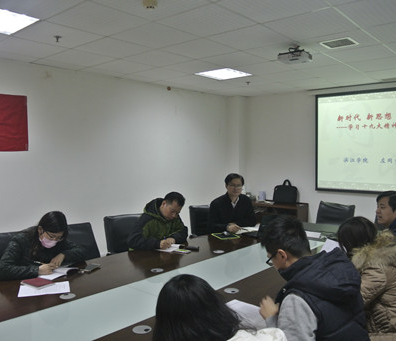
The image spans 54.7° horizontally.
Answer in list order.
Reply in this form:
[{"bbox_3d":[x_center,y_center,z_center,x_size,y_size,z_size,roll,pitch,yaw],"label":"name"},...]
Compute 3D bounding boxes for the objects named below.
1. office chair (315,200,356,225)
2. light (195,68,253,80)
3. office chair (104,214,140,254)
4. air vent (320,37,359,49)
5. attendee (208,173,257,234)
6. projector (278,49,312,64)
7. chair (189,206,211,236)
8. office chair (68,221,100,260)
[{"bbox_3d":[1.513,0.901,4.666,0.620,0.940,0.580,-2,4,-33],"label":"office chair"},{"bbox_3d":[0.353,-1.332,5.186,0.600,0.070,0.600,3,5,41],"label":"light"},{"bbox_3d":[-0.568,0.954,3.825,0.580,0.945,0.620,-2,4,-35],"label":"office chair"},{"bbox_3d":[1.361,-1.216,3.678,0.285,0.020,0.280,3,4,41],"label":"air vent"},{"bbox_3d":[0.428,0.718,4.351,0.560,1.340,0.700,-1,3,-19],"label":"attendee"},{"bbox_3d":[0.936,-1.085,3.674,0.285,0.105,0.220,3,4,41],"label":"projector"},{"bbox_3d":[0.240,0.909,4.404,0.560,0.960,0.620,-2,4,-27],"label":"chair"},{"bbox_3d":[-1.035,0.984,3.214,0.560,0.960,0.620,-3,4,-37],"label":"office chair"}]

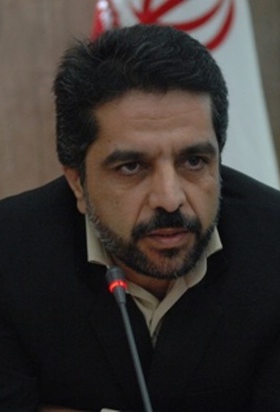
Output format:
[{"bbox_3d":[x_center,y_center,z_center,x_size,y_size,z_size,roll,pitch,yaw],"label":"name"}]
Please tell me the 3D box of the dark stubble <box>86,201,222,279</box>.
[{"bbox_3d":[0.017,0.035,1.430,0.133,0.082,0.100,-3,5,-14],"label":"dark stubble"}]

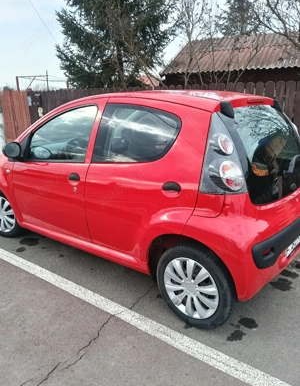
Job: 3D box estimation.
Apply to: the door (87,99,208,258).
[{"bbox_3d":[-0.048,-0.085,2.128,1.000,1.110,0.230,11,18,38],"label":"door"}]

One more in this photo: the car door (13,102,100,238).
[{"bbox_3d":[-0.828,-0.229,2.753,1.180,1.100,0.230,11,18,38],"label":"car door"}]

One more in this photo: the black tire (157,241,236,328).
[{"bbox_3d":[0.293,0.566,1.970,0.560,0.555,0.170,11,18,38],"label":"black tire"}]

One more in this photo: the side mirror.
[{"bbox_3d":[-1.267,-0.389,2.857,0.110,0.145,0.165,11,18,38],"label":"side mirror"}]

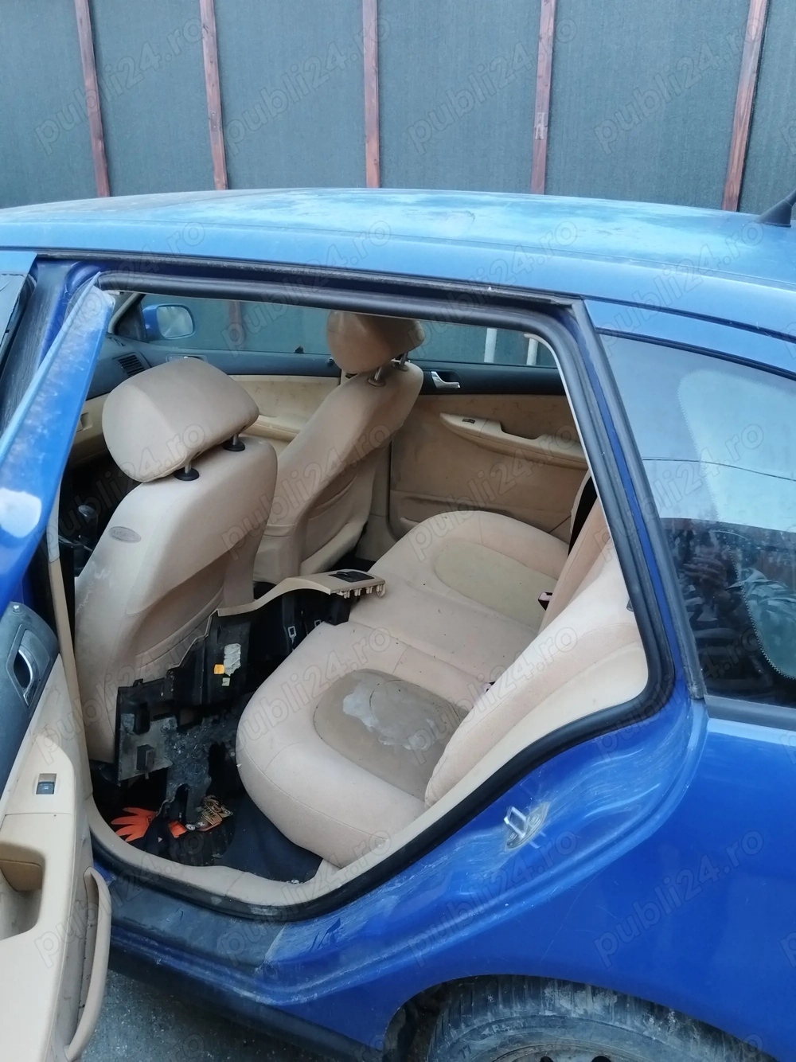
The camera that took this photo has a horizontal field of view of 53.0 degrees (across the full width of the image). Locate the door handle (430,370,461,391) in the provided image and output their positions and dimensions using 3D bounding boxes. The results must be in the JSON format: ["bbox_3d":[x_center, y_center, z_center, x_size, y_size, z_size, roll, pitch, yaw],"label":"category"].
[{"bbox_3d":[0.131,-0.432,2.305,0.095,0.045,0.030,8,24,19],"label":"door handle"}]

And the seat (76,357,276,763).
[{"bbox_3d":[-0.633,0.087,1.645,0.770,0.930,0.500,8,24,19],"label":"seat"}]

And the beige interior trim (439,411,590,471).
[{"bbox_3d":[0.343,-0.256,2.263,0.460,0.110,0.080,8,24,19],"label":"beige interior trim"}]

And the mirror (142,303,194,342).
[{"bbox_3d":[-0.802,-0.722,2.760,0.093,0.124,0.185,12,26,27],"label":"mirror"}]

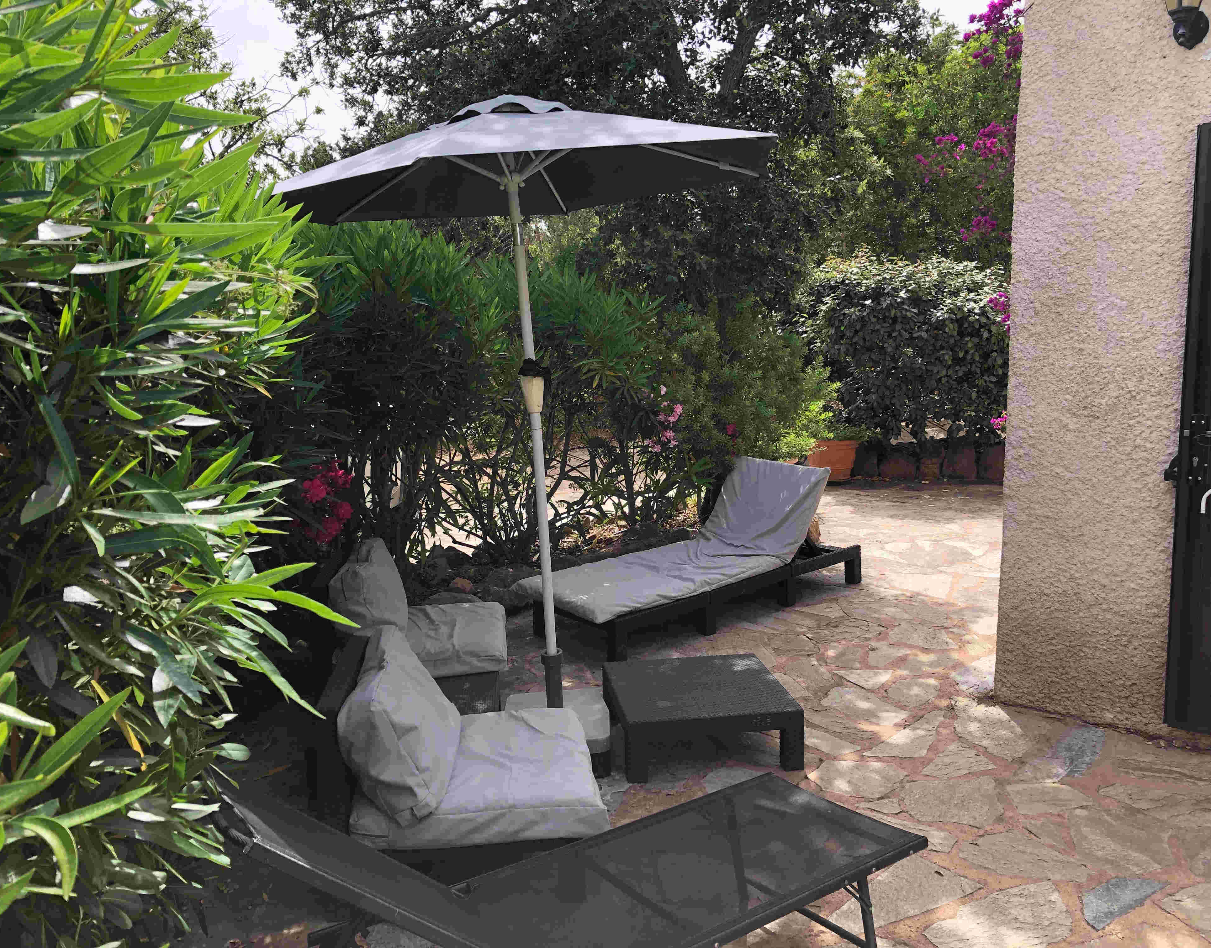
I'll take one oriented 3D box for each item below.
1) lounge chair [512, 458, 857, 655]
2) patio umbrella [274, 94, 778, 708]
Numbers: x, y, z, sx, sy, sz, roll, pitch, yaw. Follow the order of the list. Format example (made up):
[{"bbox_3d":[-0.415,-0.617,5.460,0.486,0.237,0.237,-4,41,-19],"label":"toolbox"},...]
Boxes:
[{"bbox_3d":[0.532,0.355,5.398,2.007,0.720,0.630,-9,11,-43],"label":"lounge chair"},{"bbox_3d":[-0.246,-0.181,3.455,1.929,2.176,1.711,-8,10,-21],"label":"patio umbrella"}]

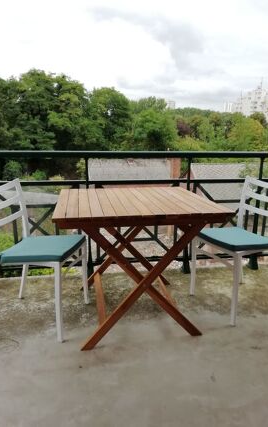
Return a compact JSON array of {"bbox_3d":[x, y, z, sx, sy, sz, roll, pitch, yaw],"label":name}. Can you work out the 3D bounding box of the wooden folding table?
[{"bbox_3d":[-0.008,0.269,1.992,0.870,0.730,0.900,-2,13,-10],"label":"wooden folding table"}]

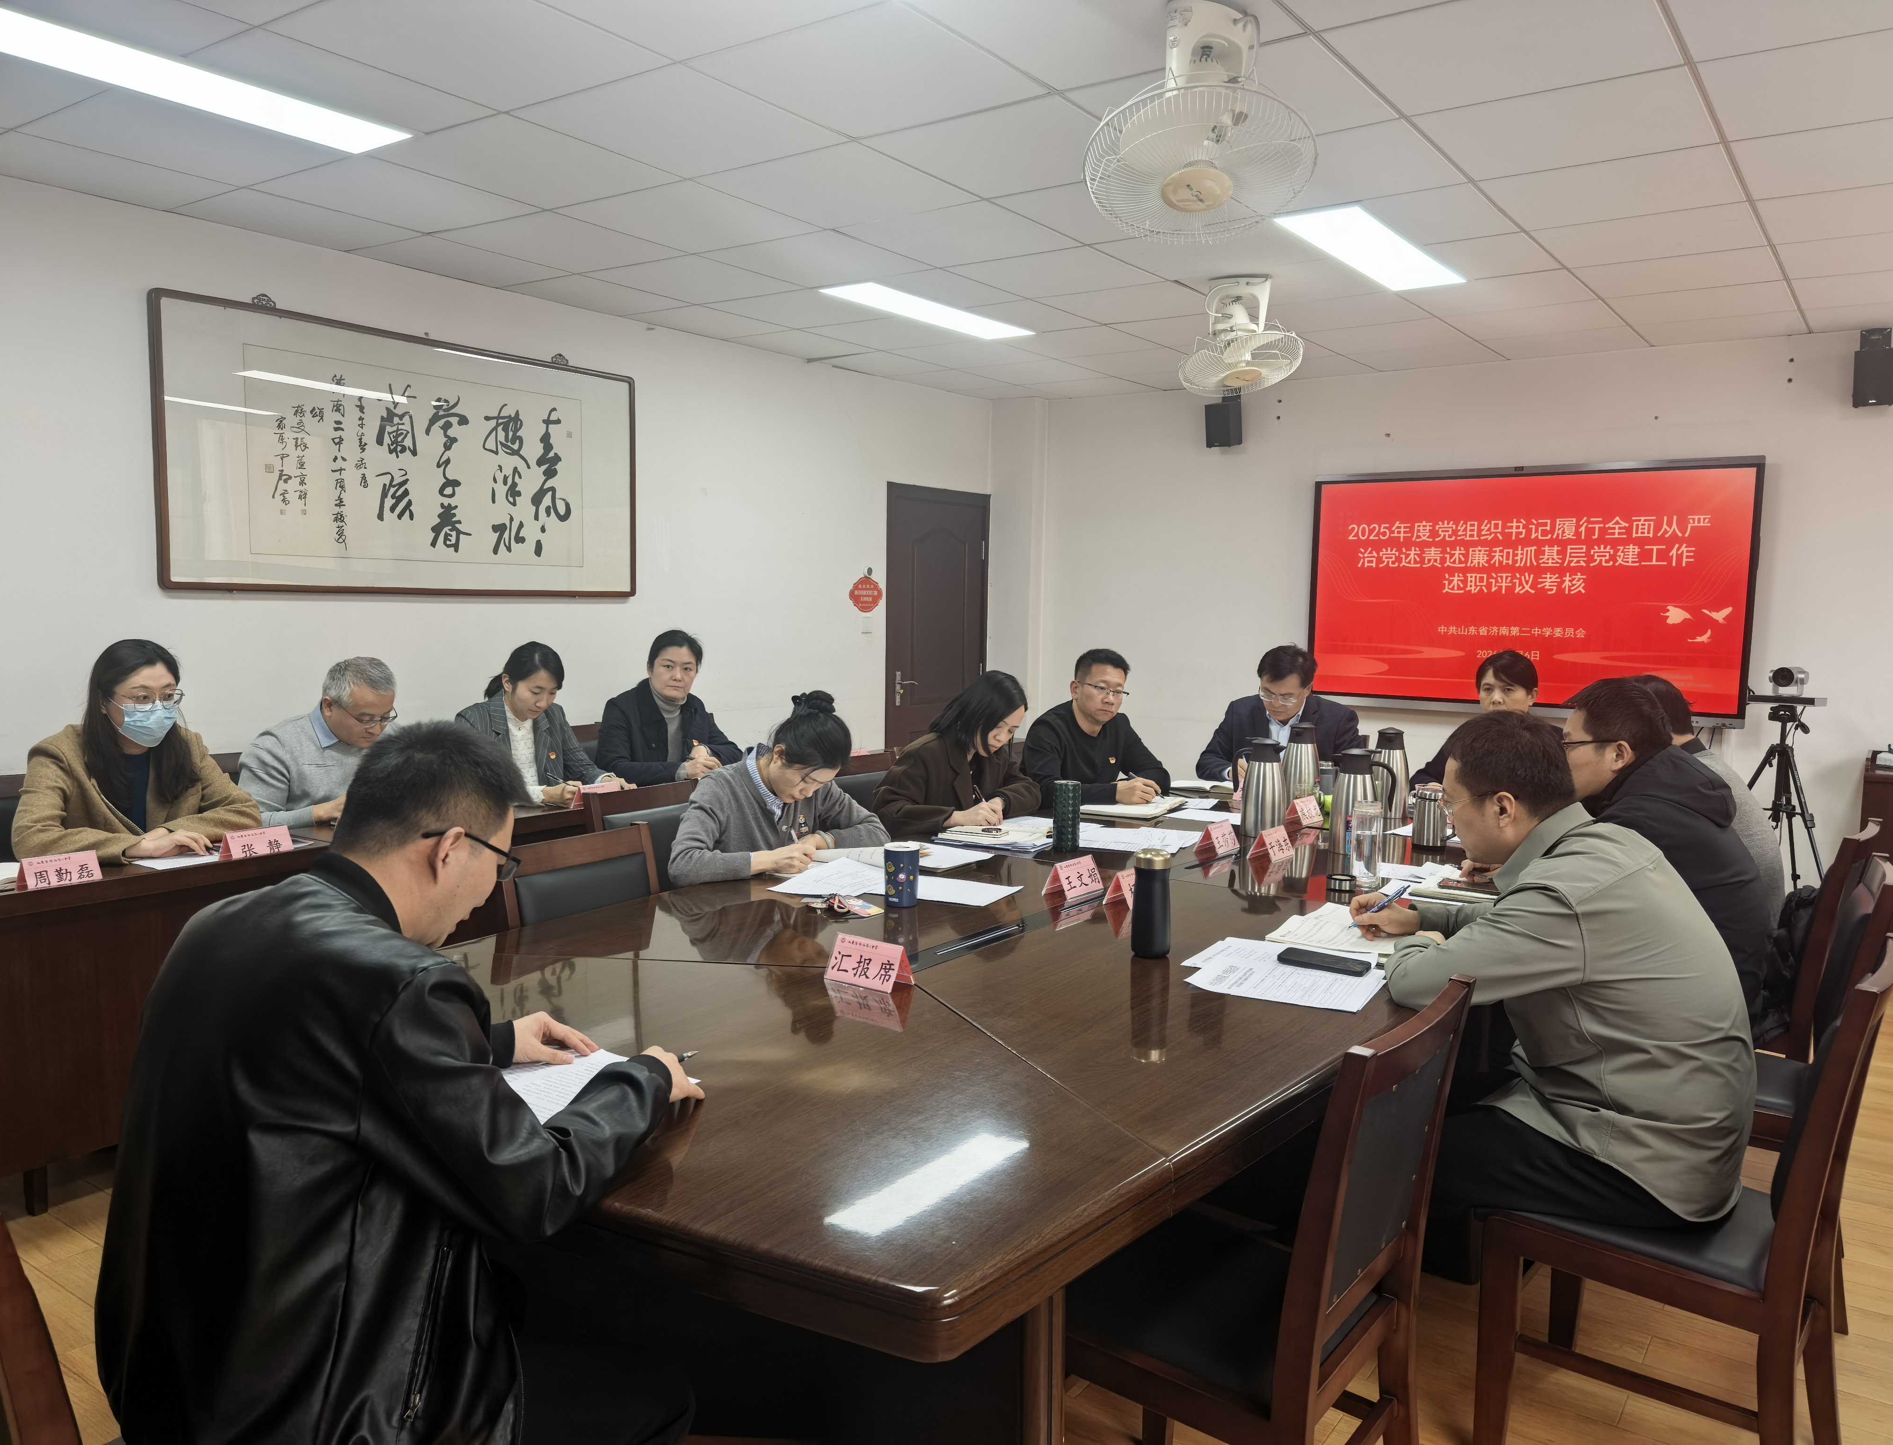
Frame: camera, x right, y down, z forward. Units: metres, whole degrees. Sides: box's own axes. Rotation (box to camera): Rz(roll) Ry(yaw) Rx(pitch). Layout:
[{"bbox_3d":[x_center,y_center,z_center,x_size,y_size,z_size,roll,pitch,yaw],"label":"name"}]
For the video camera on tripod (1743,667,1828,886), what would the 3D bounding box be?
[{"bbox_3d":[3.405,0.373,5.518,0.600,1.210,0.600,-5,8,-43],"label":"video camera on tripod"}]

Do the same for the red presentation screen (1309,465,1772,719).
[{"bbox_3d":[2.722,-0.631,6.401,1.980,1.170,0.090,5,7,35],"label":"red presentation screen"}]

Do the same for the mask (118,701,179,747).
[{"bbox_3d":[-2.030,0.005,3.395,0.080,0.120,0.140,5,7,38],"label":"mask"}]

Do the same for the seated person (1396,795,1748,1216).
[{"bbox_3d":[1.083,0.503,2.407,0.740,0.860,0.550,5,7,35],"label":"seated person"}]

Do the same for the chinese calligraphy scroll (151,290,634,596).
[{"bbox_3d":[-1.907,-0.941,4.930,0.045,0.910,1.940,5,7,35],"label":"chinese calligraphy scroll"}]

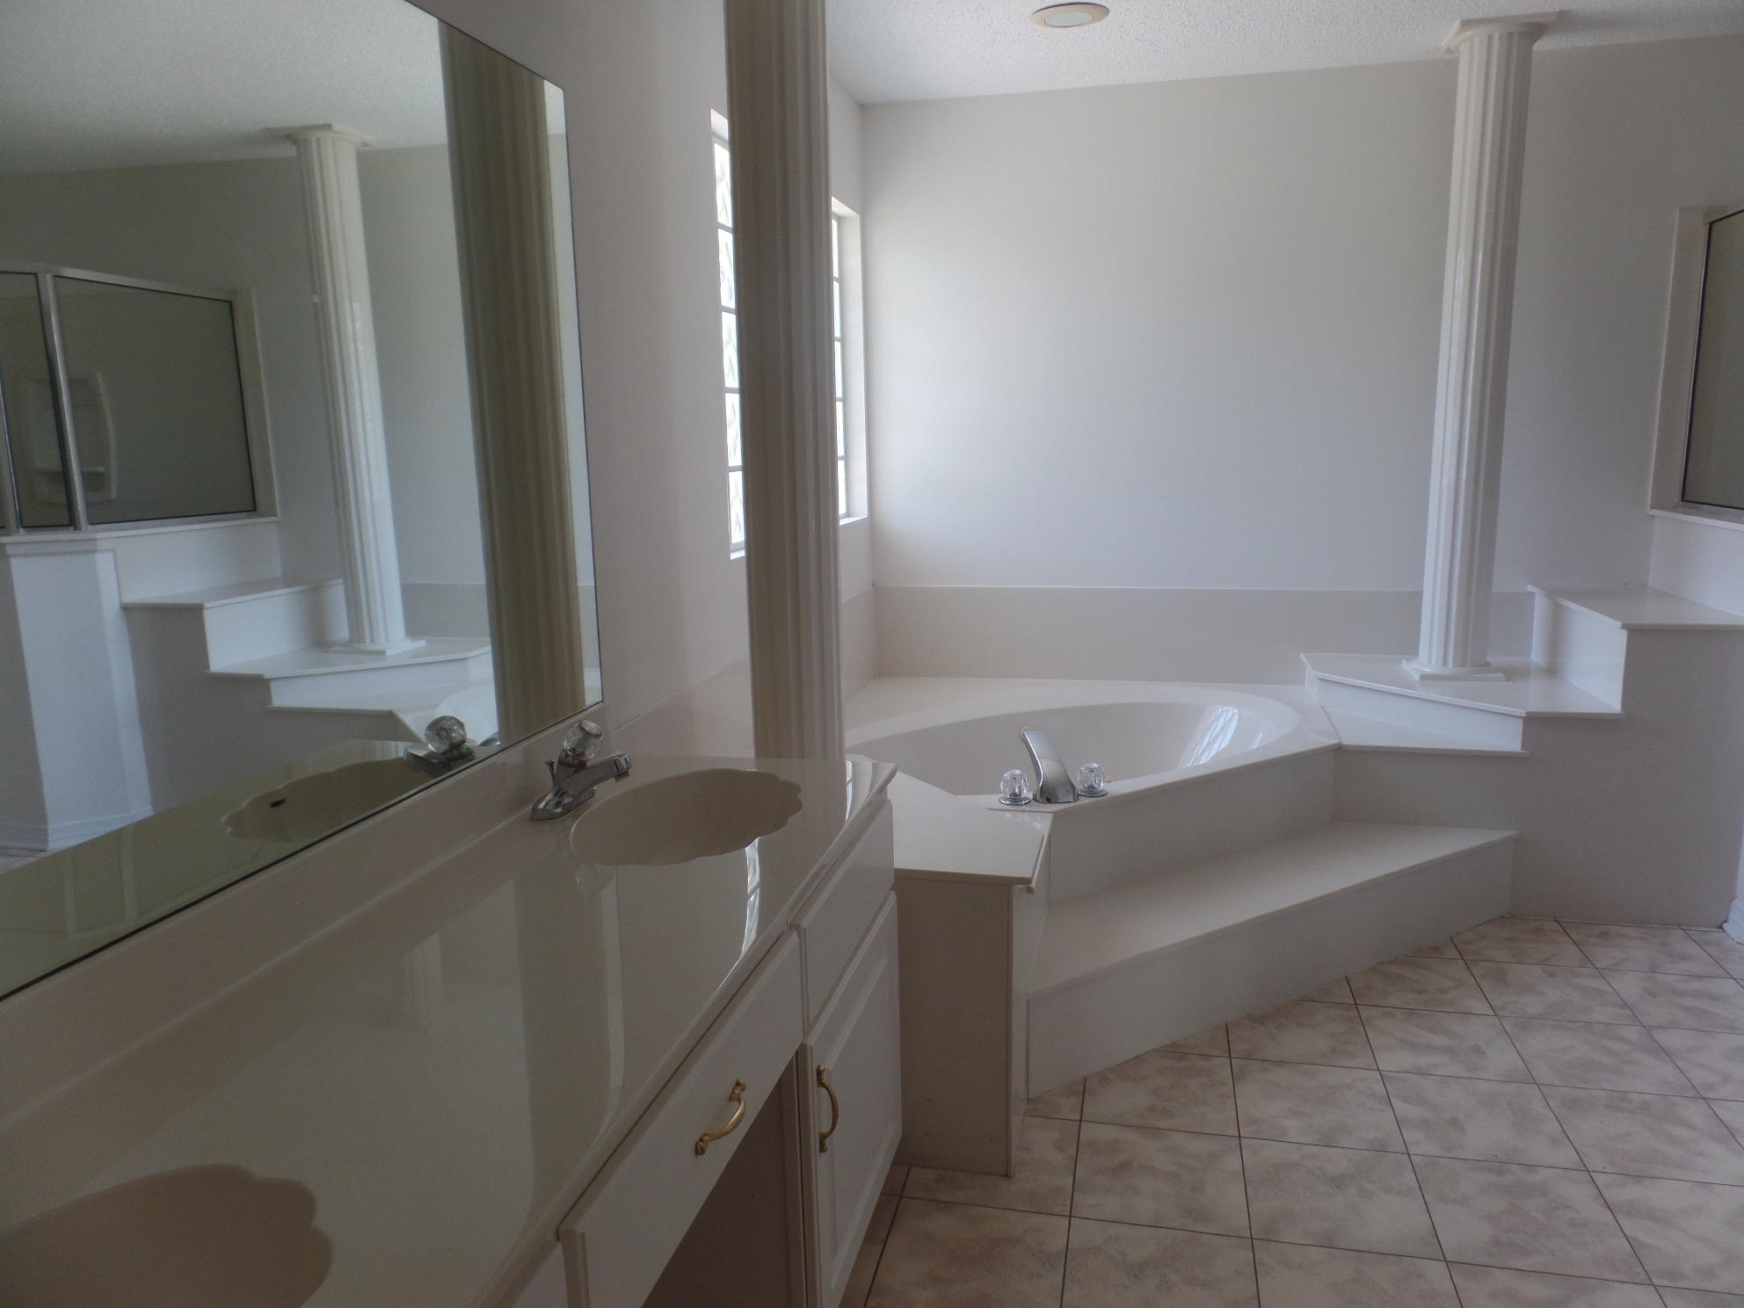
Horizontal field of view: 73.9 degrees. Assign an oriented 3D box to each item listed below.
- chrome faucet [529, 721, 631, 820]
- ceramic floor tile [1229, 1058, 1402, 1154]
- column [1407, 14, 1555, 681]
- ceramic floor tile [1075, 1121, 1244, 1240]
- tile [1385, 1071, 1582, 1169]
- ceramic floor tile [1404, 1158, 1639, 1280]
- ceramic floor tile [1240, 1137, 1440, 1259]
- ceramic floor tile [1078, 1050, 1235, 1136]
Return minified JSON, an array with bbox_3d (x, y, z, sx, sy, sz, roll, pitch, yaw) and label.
[{"bbox_3d":[-0.450,0.180,1.853,0.138,0.136,0.150,1,10,14],"label":"chrome faucet"},{"bbox_3d":[0.899,0.916,2.362,0.300,0.010,0.300,1,10,14],"label":"ceramic floor tile"},{"bbox_3d":[1.794,-0.852,3.447,0.250,1.859,0.245,1,10,14],"label":"column"},{"bbox_3d":[0.533,0.965,2.144,0.300,0.010,0.300,1,10,14],"label":"ceramic floor tile"},{"bbox_3d":[1.193,0.920,2.290,0.300,0.010,0.300,1,10,14],"label":"tile"},{"bbox_3d":[1.121,0.972,2.000,0.300,0.010,0.300,1,10,14],"label":"ceramic floor tile"},{"bbox_3d":[0.827,0.969,2.072,0.300,0.010,0.300,1,10,14],"label":"ceramic floor tile"},{"bbox_3d":[0.604,0.913,2.434,0.300,0.010,0.300,1,10,14],"label":"ceramic floor tile"}]

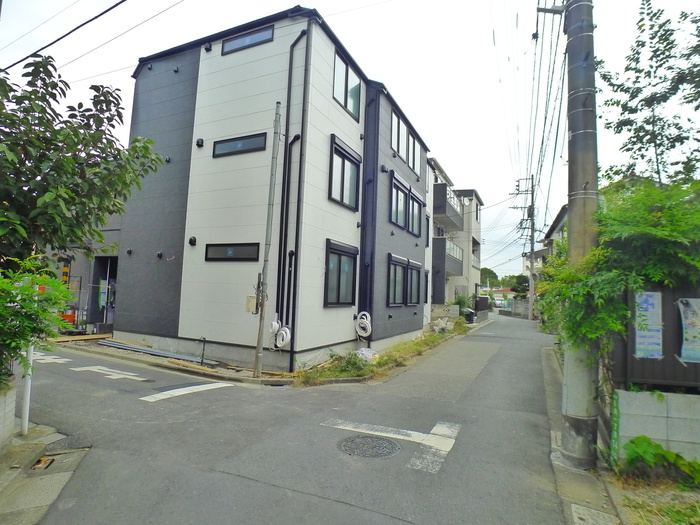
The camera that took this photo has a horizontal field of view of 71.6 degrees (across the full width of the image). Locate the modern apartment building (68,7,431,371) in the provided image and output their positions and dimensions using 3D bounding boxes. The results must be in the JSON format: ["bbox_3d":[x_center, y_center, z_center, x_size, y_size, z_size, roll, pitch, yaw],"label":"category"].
[{"bbox_3d":[-1.393,-1.258,18.536,6.900,8.450,14.350,1,-5,21],"label":"modern apartment building"}]

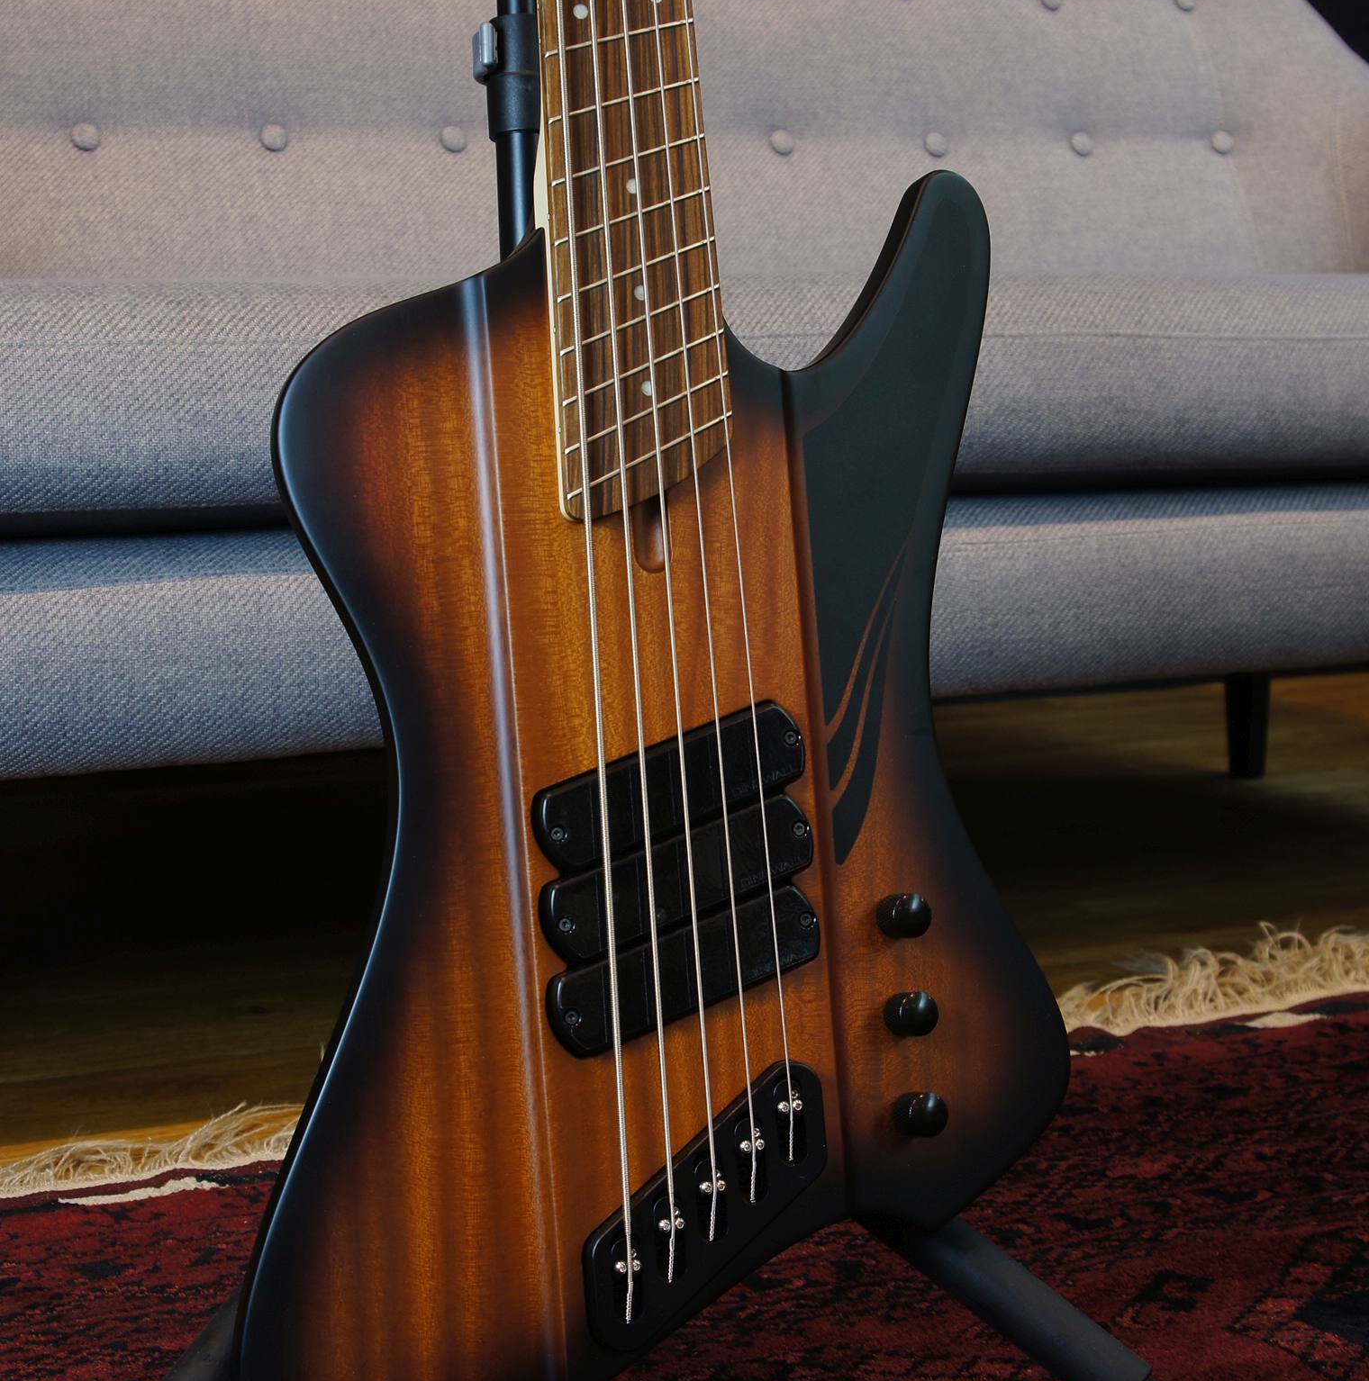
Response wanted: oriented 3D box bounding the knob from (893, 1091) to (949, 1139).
[{"bbox_3d":[0.095,0.170,1.185,0.018,0.018,0.017,-3,-4,-20],"label":"knob"}]

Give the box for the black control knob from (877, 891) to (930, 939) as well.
[{"bbox_3d":[0.089,0.090,1.191,0.018,0.018,0.017,-3,-4,-20],"label":"black control knob"}]

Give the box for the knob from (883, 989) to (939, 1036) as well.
[{"bbox_3d":[0.092,0.130,1.188,0.018,0.018,0.017,-3,-4,-20],"label":"knob"}]

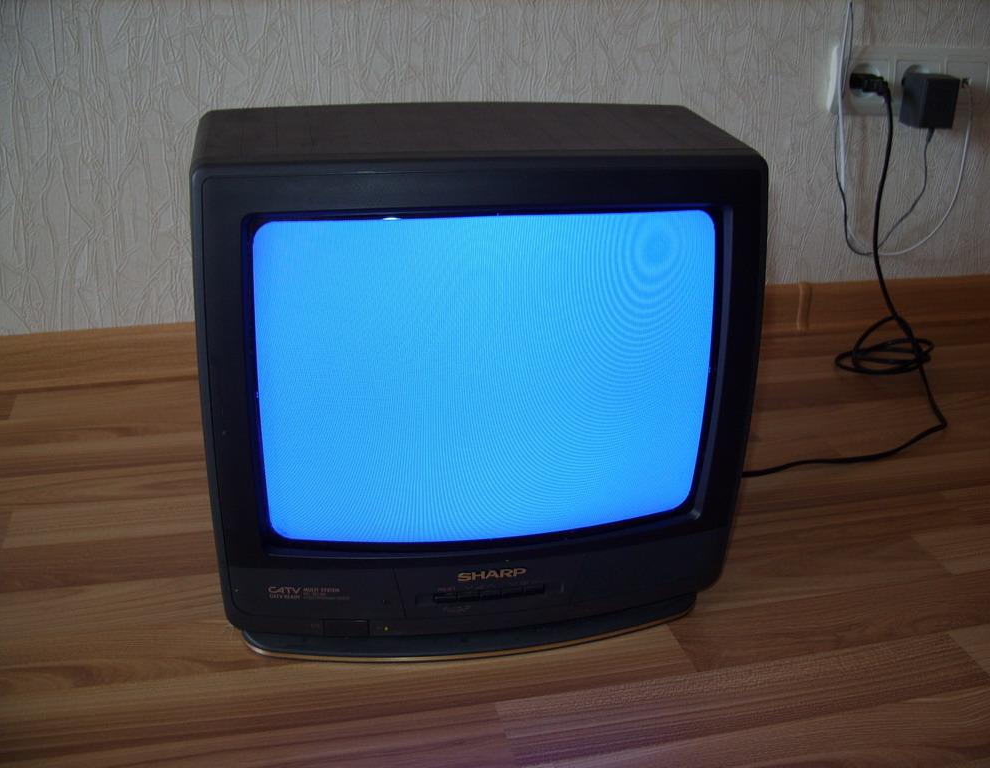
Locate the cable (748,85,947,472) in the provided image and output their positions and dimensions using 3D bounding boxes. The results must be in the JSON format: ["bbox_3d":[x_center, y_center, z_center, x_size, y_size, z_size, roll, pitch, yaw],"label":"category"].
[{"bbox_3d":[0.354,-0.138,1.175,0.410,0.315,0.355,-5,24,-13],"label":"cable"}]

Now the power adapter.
[{"bbox_3d":[0.499,-0.326,1.293,0.043,0.056,0.050,-5,24,-13],"label":"power adapter"}]

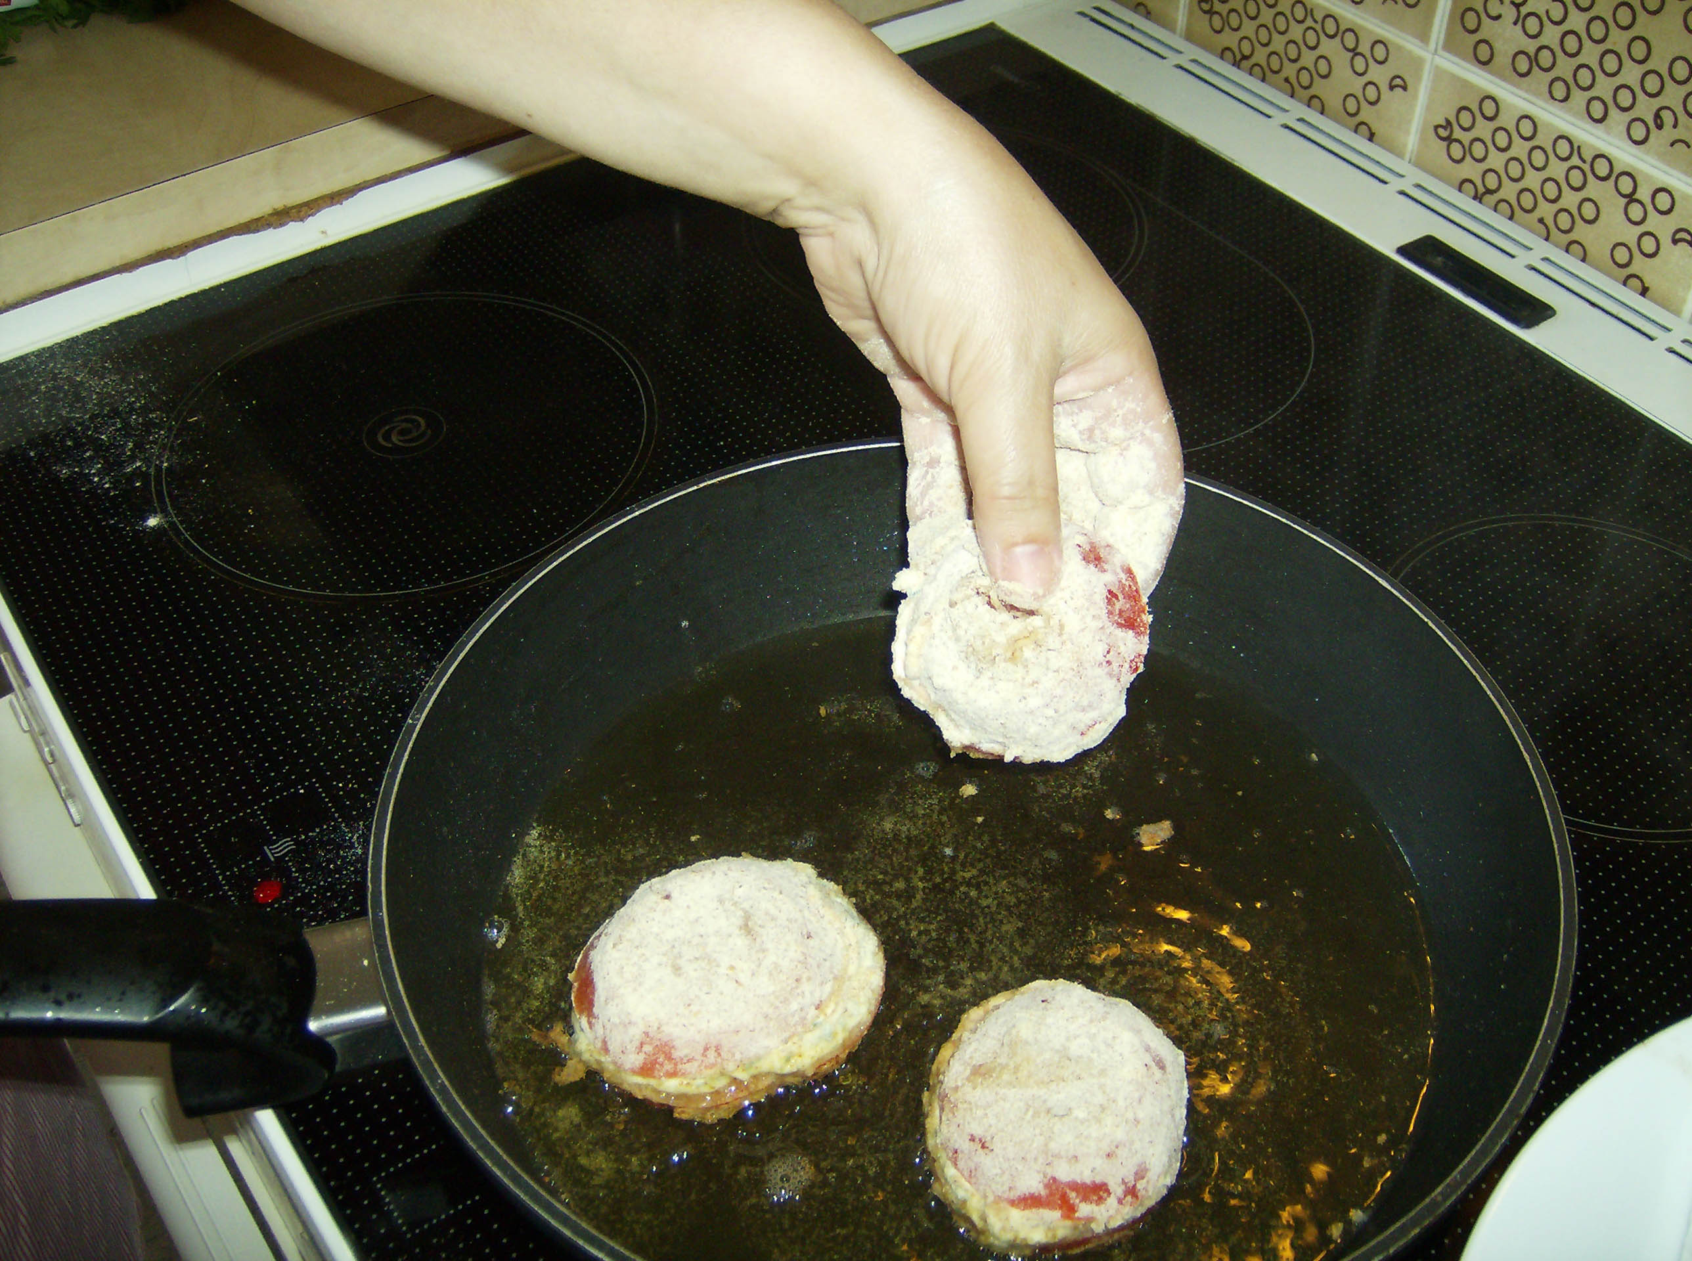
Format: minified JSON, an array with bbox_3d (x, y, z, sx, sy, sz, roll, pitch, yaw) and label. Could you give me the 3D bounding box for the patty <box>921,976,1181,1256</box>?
[{"bbox_3d":[0.050,0.115,0.423,0.063,0.023,0.070,-4,44,0],"label":"patty"}]

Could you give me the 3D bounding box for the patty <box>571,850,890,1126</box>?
[{"bbox_3d":[-0.031,0.090,0.454,0.081,0.023,0.076,-4,44,0],"label":"patty"}]

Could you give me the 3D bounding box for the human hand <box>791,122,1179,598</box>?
[{"bbox_3d":[0.039,-0.065,0.437,0.080,0.143,0.068,-5,36,31],"label":"human hand"}]

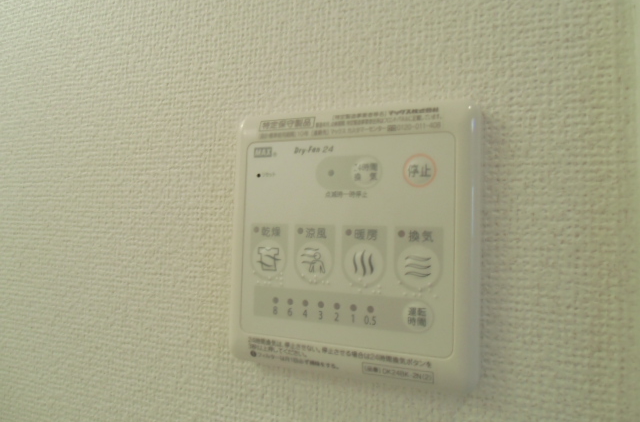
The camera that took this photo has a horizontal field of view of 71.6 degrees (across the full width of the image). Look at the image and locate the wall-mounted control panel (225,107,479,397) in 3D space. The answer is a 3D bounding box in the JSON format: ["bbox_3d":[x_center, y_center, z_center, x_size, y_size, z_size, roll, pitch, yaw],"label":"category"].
[{"bbox_3d":[0.011,0.013,0.203,0.116,0.120,0.013,1,-4,21],"label":"wall-mounted control panel"}]

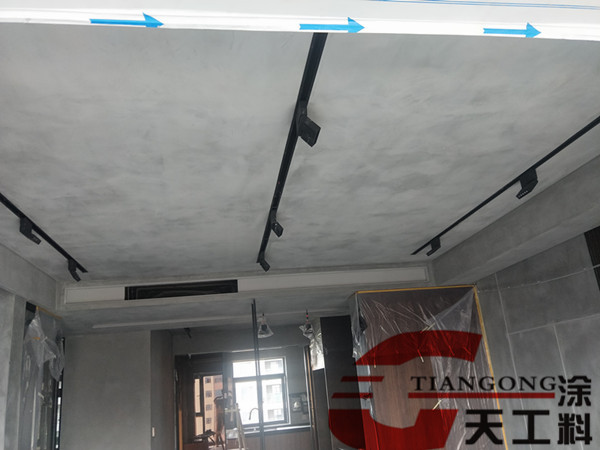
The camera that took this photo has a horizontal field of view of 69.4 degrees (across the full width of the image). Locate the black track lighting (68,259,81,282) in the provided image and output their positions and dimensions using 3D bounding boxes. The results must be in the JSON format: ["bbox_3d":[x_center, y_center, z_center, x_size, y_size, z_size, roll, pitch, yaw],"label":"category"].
[{"bbox_3d":[-1.576,0.316,3.032,0.075,0.125,0.128,-2,-20,-10],"label":"black track lighting"}]

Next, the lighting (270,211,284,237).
[{"bbox_3d":[-0.140,-0.001,2.570,0.075,0.125,0.128,-2,-20,-10],"label":"lighting"}]

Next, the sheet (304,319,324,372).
[{"bbox_3d":[0.174,1.372,5.015,0.169,0.572,0.100,-2,-20,-10],"label":"sheet"}]

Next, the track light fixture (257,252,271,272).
[{"bbox_3d":[-0.270,0.270,3.279,0.075,0.125,0.128,-2,-20,-10],"label":"track light fixture"}]

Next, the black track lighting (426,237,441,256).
[{"bbox_3d":[1.041,0.168,3.372,0.075,0.125,0.128,-2,-20,-10],"label":"black track lighting"}]

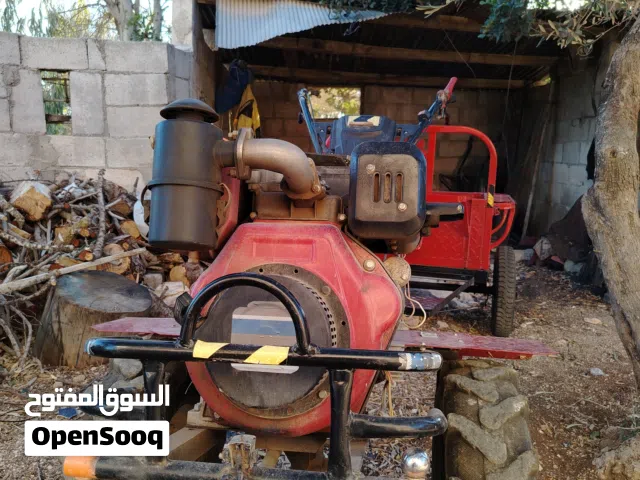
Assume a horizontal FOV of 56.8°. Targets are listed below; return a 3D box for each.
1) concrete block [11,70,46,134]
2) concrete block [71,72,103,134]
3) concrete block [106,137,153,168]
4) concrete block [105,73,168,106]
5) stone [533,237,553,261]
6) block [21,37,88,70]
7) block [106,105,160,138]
[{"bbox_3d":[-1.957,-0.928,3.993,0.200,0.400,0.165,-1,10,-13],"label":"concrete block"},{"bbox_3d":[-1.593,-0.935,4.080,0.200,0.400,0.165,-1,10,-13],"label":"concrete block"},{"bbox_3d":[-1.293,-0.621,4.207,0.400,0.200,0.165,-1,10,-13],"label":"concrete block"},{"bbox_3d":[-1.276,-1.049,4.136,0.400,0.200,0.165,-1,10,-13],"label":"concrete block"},{"bbox_3d":[2.125,0.081,5.650,0.180,0.220,0.180,-1,10,-13],"label":"stone"},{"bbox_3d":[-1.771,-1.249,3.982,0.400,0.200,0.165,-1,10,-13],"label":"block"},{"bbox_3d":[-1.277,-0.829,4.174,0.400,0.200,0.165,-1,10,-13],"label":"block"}]

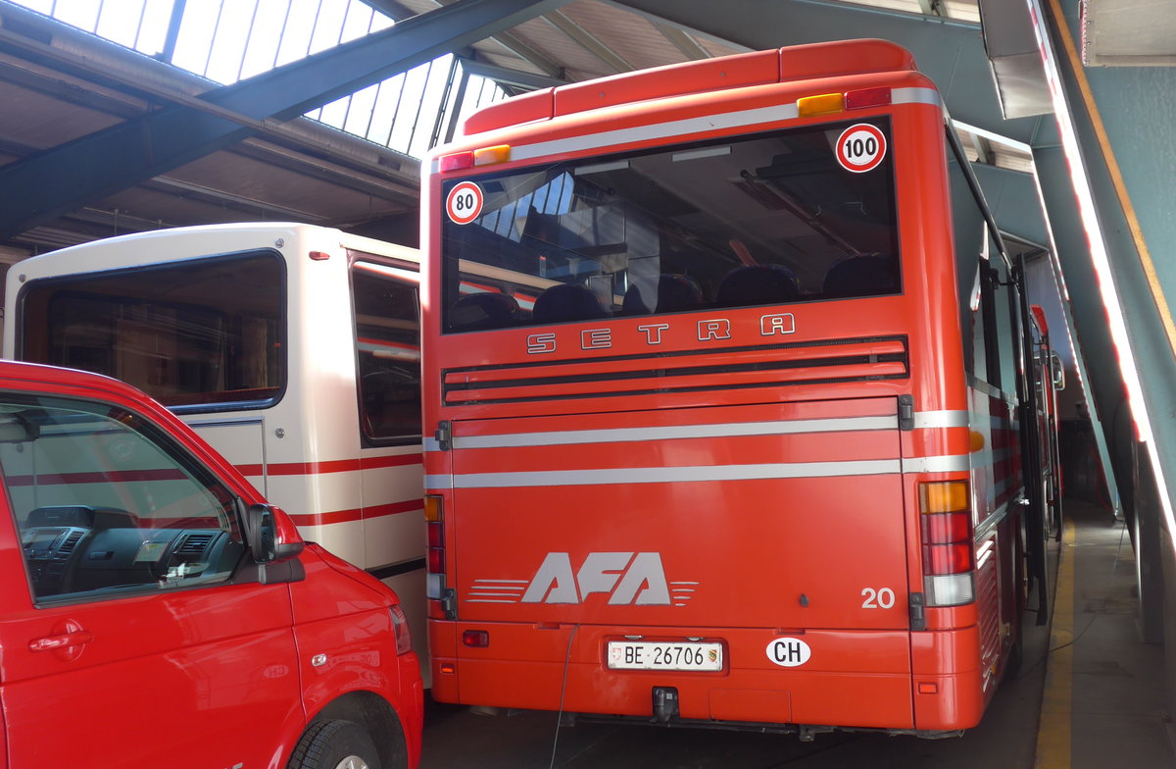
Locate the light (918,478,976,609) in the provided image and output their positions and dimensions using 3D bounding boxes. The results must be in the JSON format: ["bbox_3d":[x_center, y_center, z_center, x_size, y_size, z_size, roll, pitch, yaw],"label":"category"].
[{"bbox_3d":[1.385,0.614,4.473,0.170,0.470,0.130,-4,-4,23],"label":"light"}]

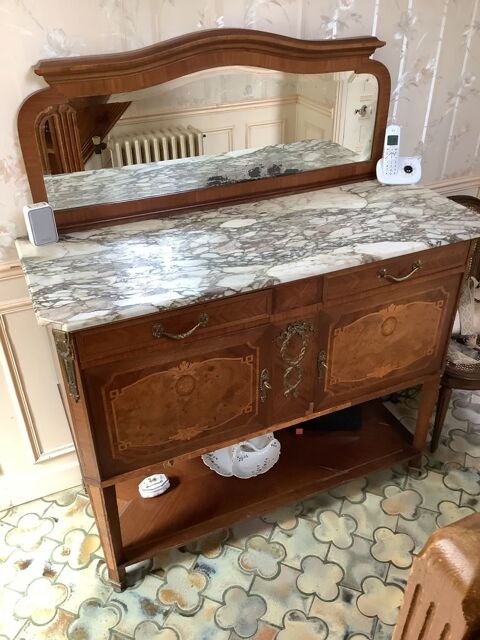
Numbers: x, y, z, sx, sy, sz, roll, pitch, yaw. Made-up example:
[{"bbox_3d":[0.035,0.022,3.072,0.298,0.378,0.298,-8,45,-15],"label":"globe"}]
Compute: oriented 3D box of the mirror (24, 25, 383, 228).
[{"bbox_3d":[-0.032,-0.527,1.536,1.050,0.452,0.060,-14,35,-20],"label":"mirror"}]

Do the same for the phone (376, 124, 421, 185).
[{"bbox_3d":[0.489,-0.512,1.765,0.130,0.170,0.085,-3,32,-3],"label":"phone"}]

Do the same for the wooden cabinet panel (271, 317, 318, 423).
[{"bbox_3d":[0.140,0.129,1.508,0.142,0.338,0.030,-14,35,-20],"label":"wooden cabinet panel"}]

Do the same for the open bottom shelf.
[{"bbox_3d":[0.066,0.459,1.926,1.050,0.045,0.410,-14,35,-20],"label":"open bottom shelf"}]

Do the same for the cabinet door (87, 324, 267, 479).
[{"bbox_3d":[-0.133,0.197,1.410,0.456,0.336,0.030,-14,35,-20],"label":"cabinet door"}]

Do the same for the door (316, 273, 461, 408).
[{"bbox_3d":[0.411,0.063,1.612,0.454,0.336,0.030,-14,35,-20],"label":"door"}]

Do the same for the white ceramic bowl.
[{"bbox_3d":[0.005,0.428,1.855,0.230,0.090,0.230,-14,35,-20],"label":"white ceramic bowl"}]

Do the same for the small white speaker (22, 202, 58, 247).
[{"bbox_3d":[-0.492,-0.237,1.422,0.059,0.091,0.040,-20,37,-27],"label":"small white speaker"}]

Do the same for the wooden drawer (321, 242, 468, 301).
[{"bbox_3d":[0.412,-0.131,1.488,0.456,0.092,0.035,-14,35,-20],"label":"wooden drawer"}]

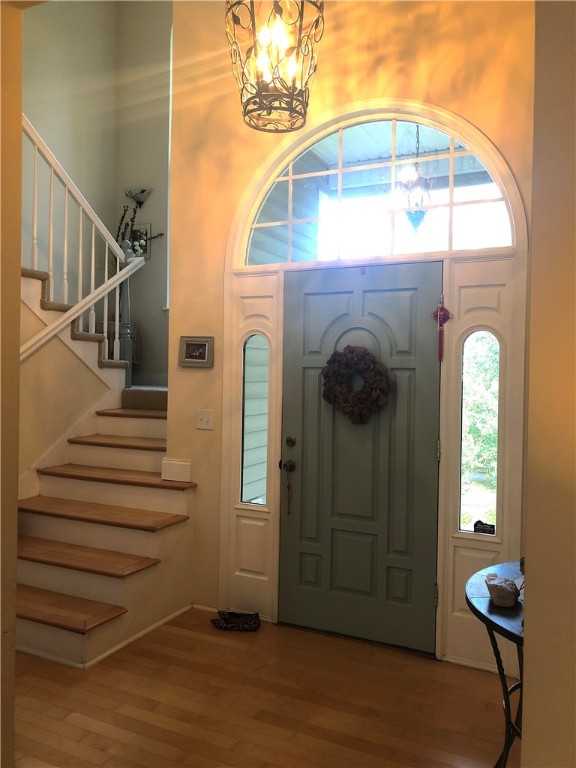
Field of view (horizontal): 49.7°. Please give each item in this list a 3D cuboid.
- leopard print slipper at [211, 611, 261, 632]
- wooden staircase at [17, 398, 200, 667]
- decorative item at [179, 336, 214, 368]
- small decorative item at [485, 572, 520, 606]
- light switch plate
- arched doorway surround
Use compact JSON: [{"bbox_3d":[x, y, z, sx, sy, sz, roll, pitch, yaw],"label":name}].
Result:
[{"bbox_3d":[-0.295,1.355,3.576,0.265,0.062,0.175,1,1,16],"label":"leopard print slipper"},{"bbox_3d":[-1.157,0.738,4.016,1.250,1.260,1.675,1,1,26],"label":"wooden staircase"},{"bbox_3d":[-0.571,-0.198,3.842,0.245,0.192,0.025,1,1,26],"label":"decorative item"},{"bbox_3d":[0.629,0.602,1.821,0.092,0.074,0.080,1,1,26],"label":"small decorative item"},{"bbox_3d":[-0.509,0.220,3.822,0.117,0.117,0.008,1,1,26],"label":"light switch plate"},{"bbox_3d":[0.394,-0.058,3.427,1.730,2.910,0.140,1,1,26],"label":"arched doorway surround"}]

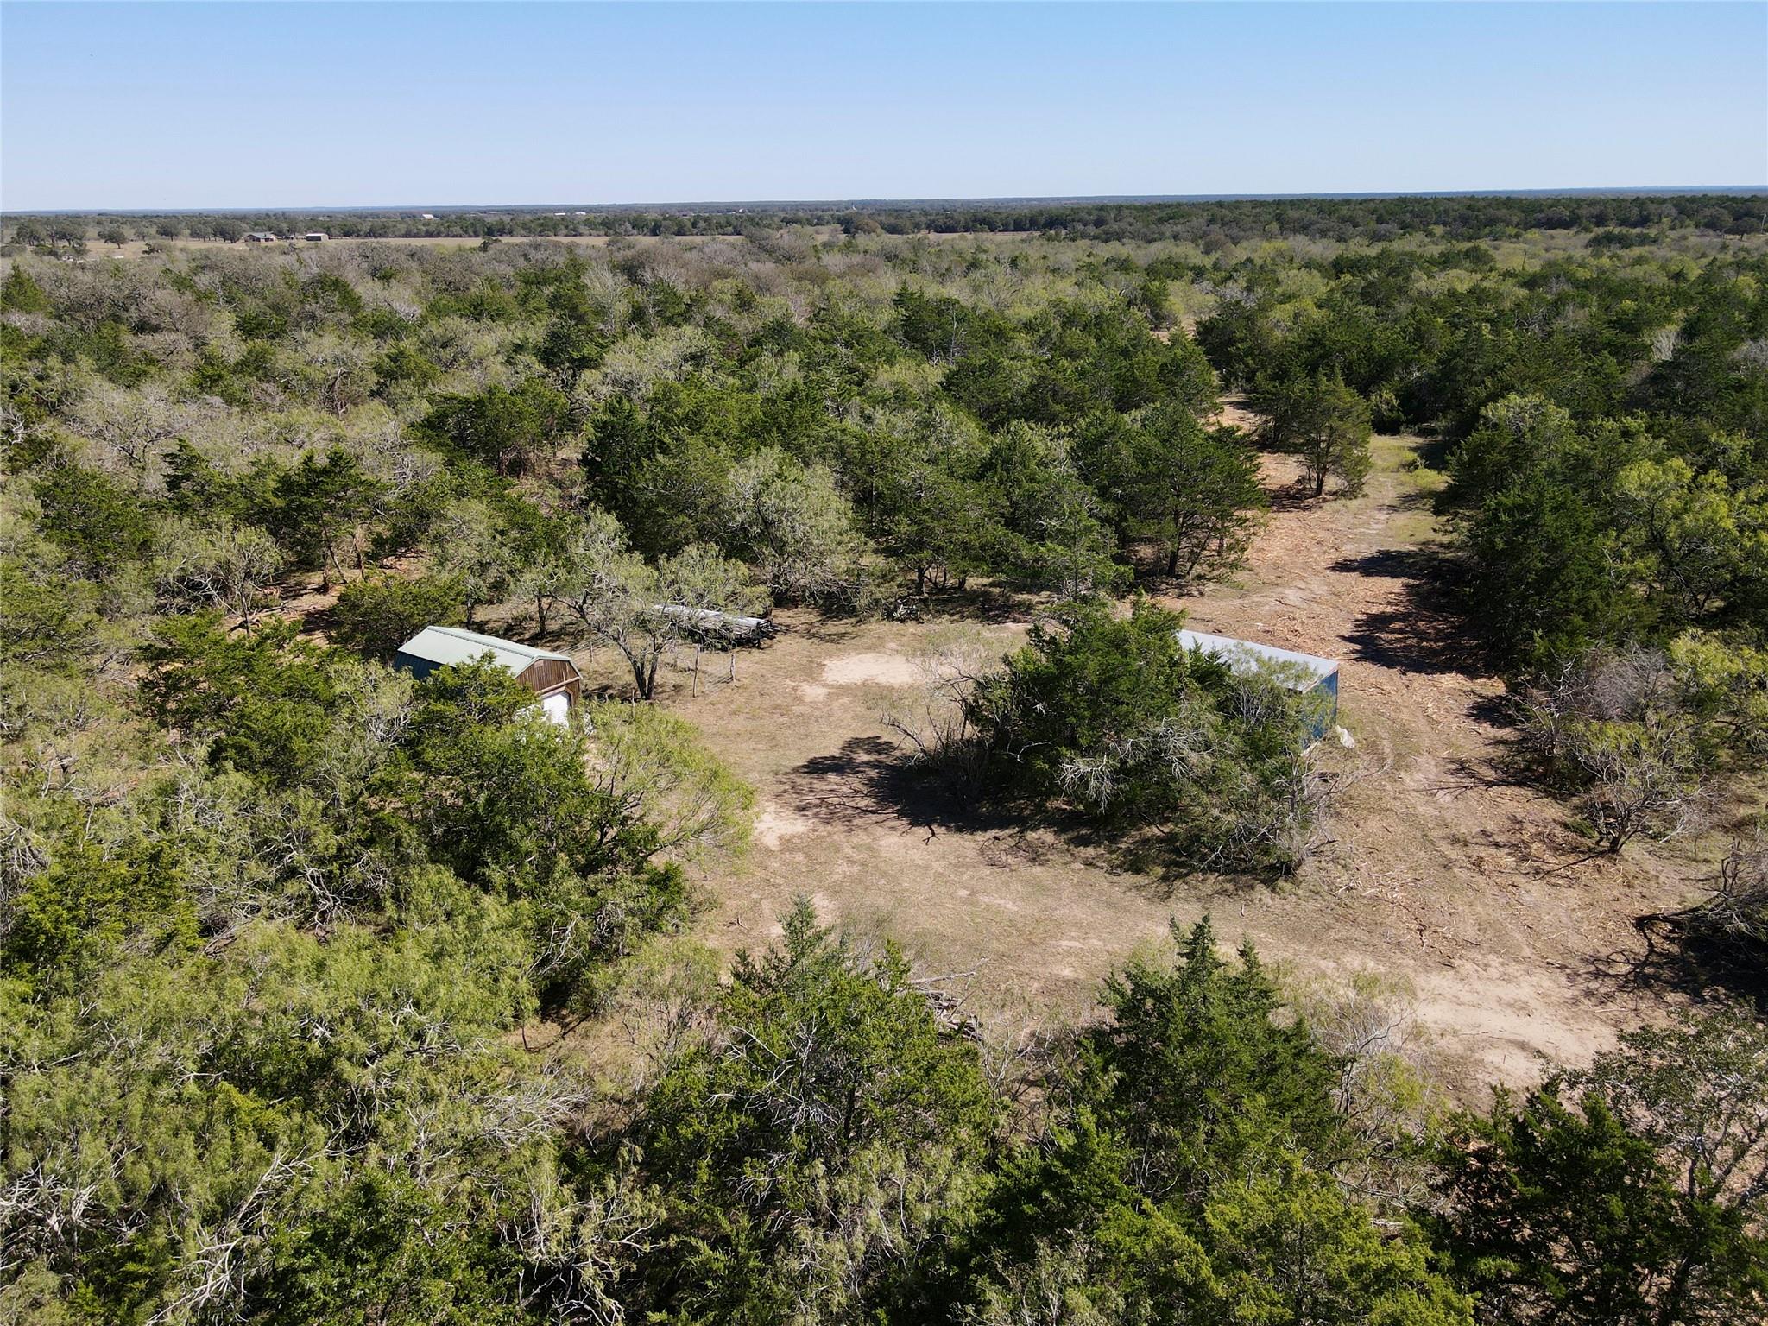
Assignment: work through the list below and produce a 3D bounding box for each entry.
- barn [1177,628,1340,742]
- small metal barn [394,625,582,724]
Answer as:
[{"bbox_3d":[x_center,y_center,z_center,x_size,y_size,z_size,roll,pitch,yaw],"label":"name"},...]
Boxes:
[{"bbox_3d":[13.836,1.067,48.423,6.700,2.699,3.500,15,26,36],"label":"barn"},{"bbox_3d":[-15.562,0.912,48.140,6.592,3.816,3.920,14,25,33],"label":"small metal barn"}]

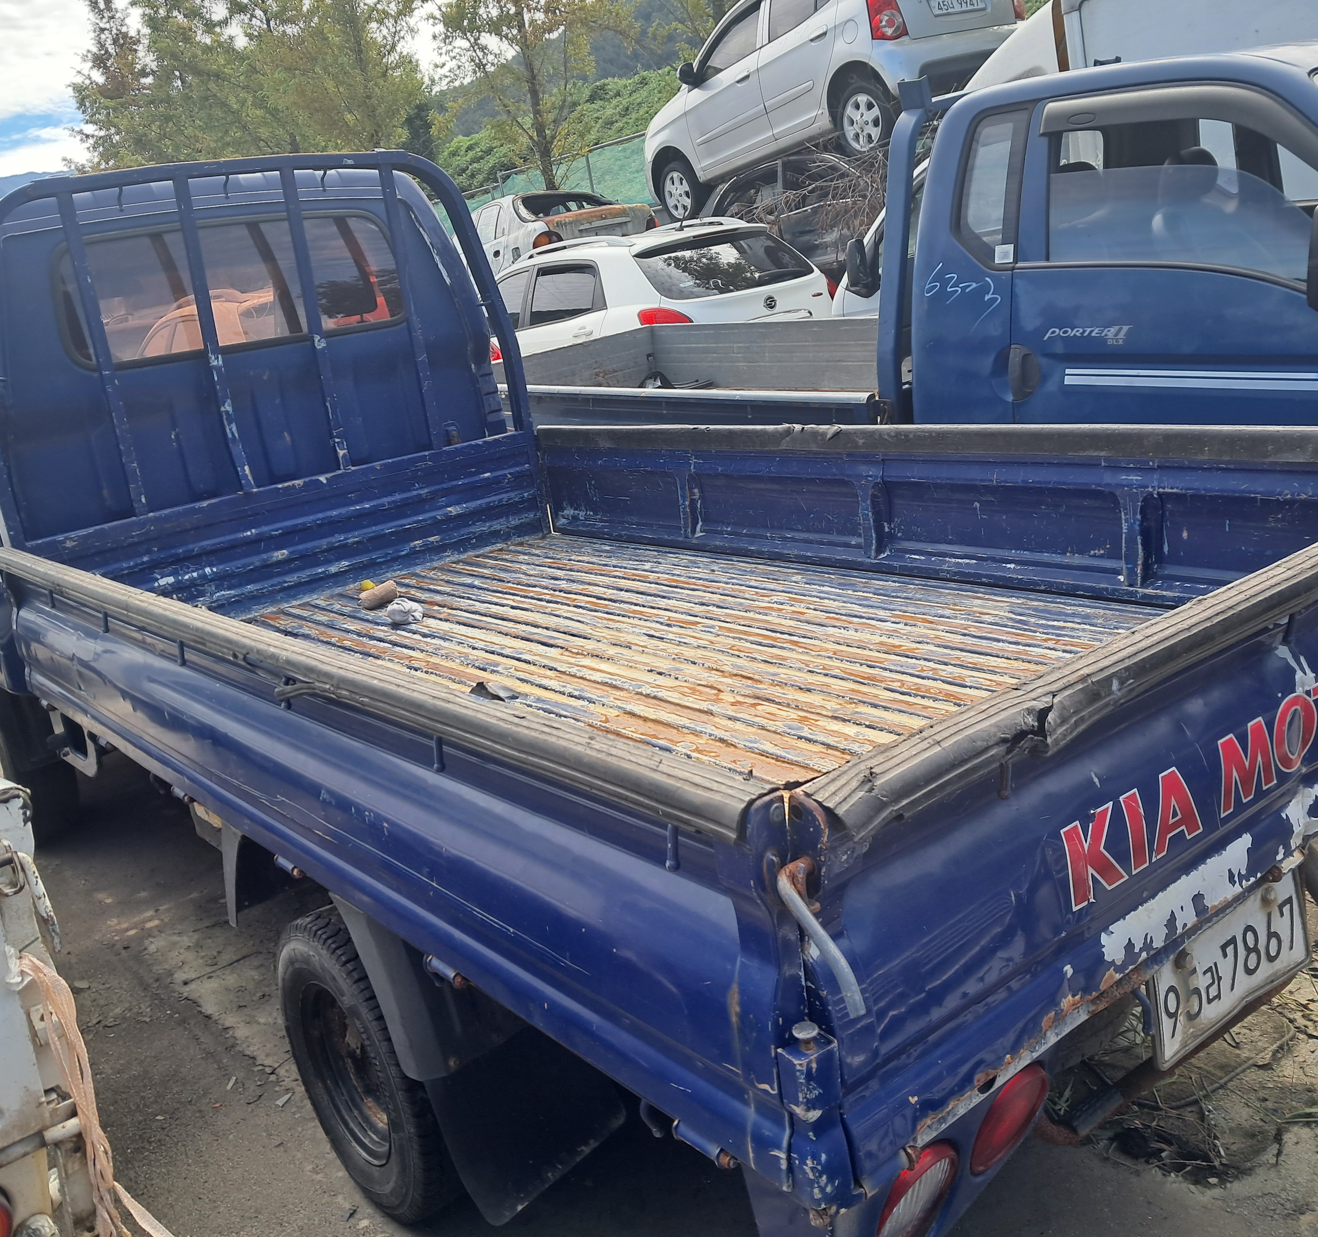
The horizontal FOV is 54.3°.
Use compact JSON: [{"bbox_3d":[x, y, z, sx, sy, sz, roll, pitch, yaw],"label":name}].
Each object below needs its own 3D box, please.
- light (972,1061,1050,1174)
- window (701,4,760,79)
[{"bbox_3d":[0.387,0.547,1.413,0.142,0.088,0.035,-19,18,-35],"label":"light"},{"bbox_3d":[0.565,-4.537,10.146,0.060,0.370,0.800,1,3,-33],"label":"window"}]

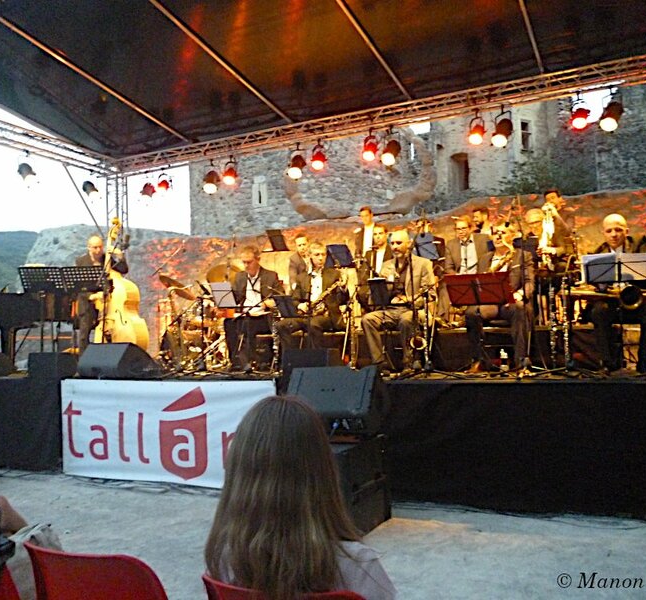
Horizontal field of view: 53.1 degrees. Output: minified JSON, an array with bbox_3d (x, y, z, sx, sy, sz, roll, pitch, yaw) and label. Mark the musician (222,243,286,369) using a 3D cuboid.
[{"bbox_3d":[-0.757,0.091,6.950,0.540,1.320,0.720,-4,-4,27],"label":"musician"}]

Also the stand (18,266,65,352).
[{"bbox_3d":[-3.263,0.214,7.500,0.520,1.180,0.450,-3,-3,7],"label":"stand"}]

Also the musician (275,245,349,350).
[{"bbox_3d":[-0.115,0.060,6.450,0.650,1.310,0.800,-3,-3,14],"label":"musician"}]

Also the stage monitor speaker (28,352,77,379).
[{"bbox_3d":[-2.863,0.698,6.900,0.540,0.280,0.430,-2,-4,5],"label":"stage monitor speaker"}]

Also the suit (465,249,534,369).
[{"bbox_3d":[1.536,0.065,5.600,0.580,1.050,0.730,-4,-3,21],"label":"suit"}]

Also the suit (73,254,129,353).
[{"bbox_3d":[-2.721,0.117,7.950,0.620,1.420,0.420,-1,-3,-18],"label":"suit"}]

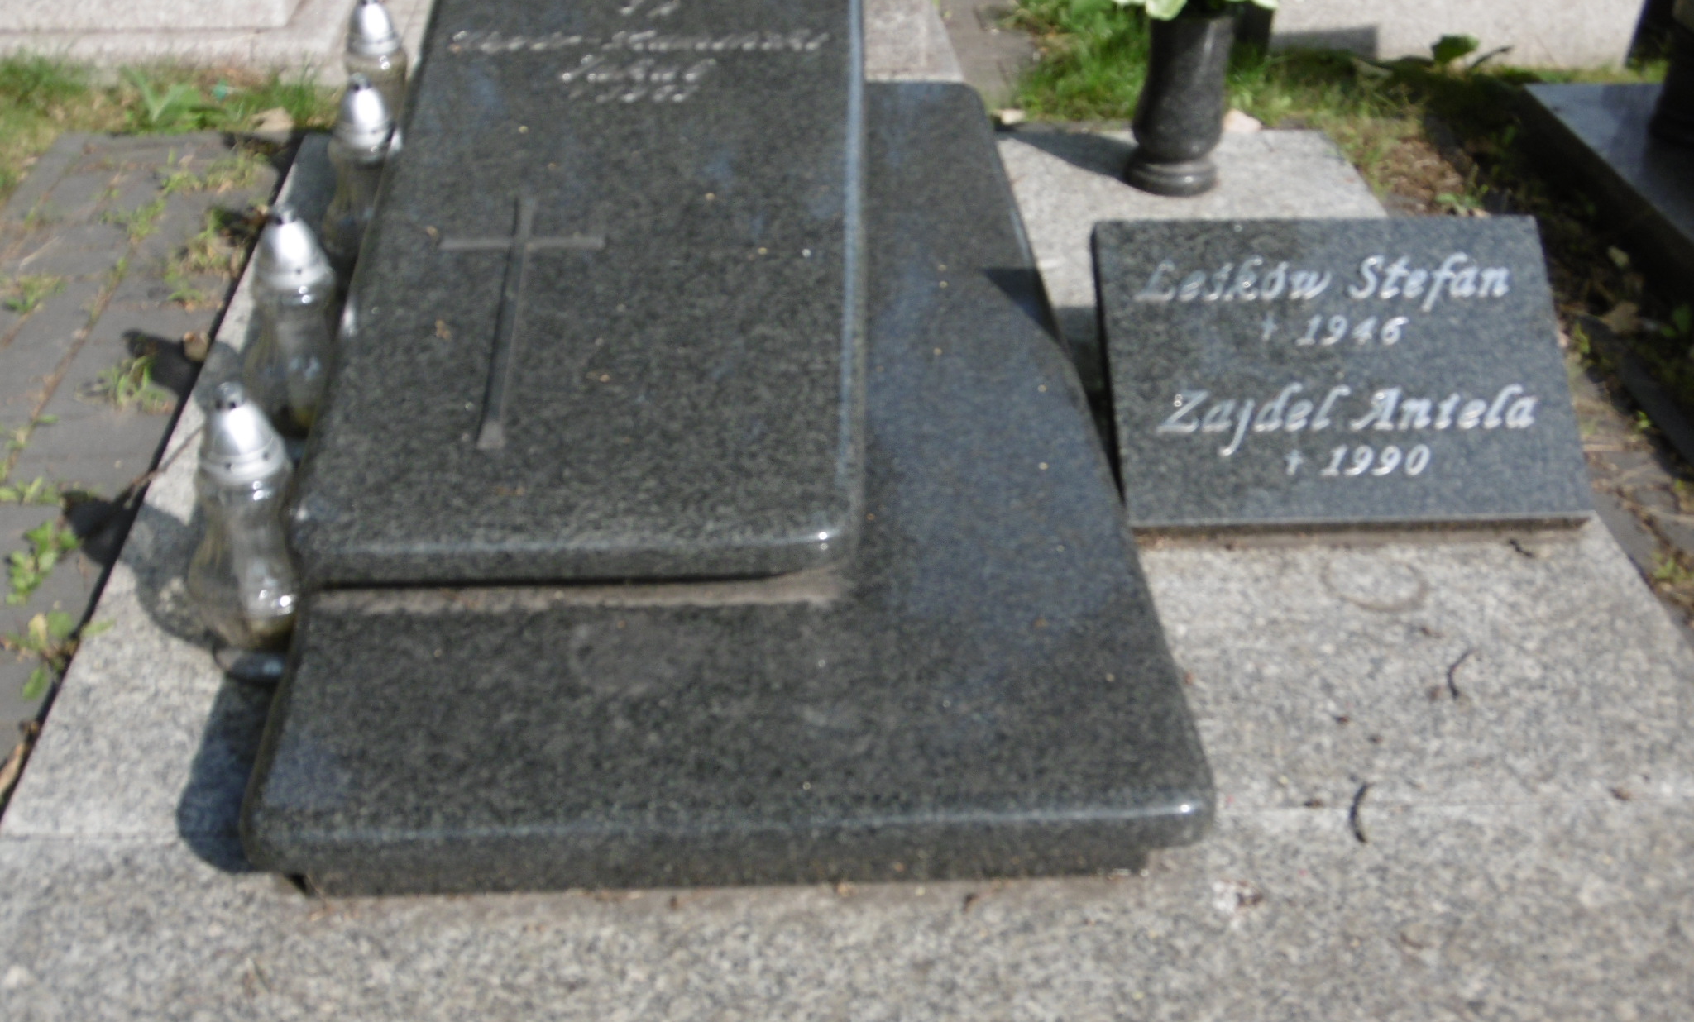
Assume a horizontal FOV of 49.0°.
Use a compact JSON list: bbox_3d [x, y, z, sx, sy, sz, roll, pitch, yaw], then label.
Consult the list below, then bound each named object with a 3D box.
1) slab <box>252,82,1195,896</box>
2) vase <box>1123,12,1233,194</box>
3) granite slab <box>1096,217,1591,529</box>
[{"bbox_3d":[-0.149,-0.287,2.280,0.856,0.415,1.717,-1,34,-4],"label":"slab"},{"bbox_3d":[0.533,-0.673,2.996,0.146,0.290,0.146,-1,34,-4],"label":"vase"},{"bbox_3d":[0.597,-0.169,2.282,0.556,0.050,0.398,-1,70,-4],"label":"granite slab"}]

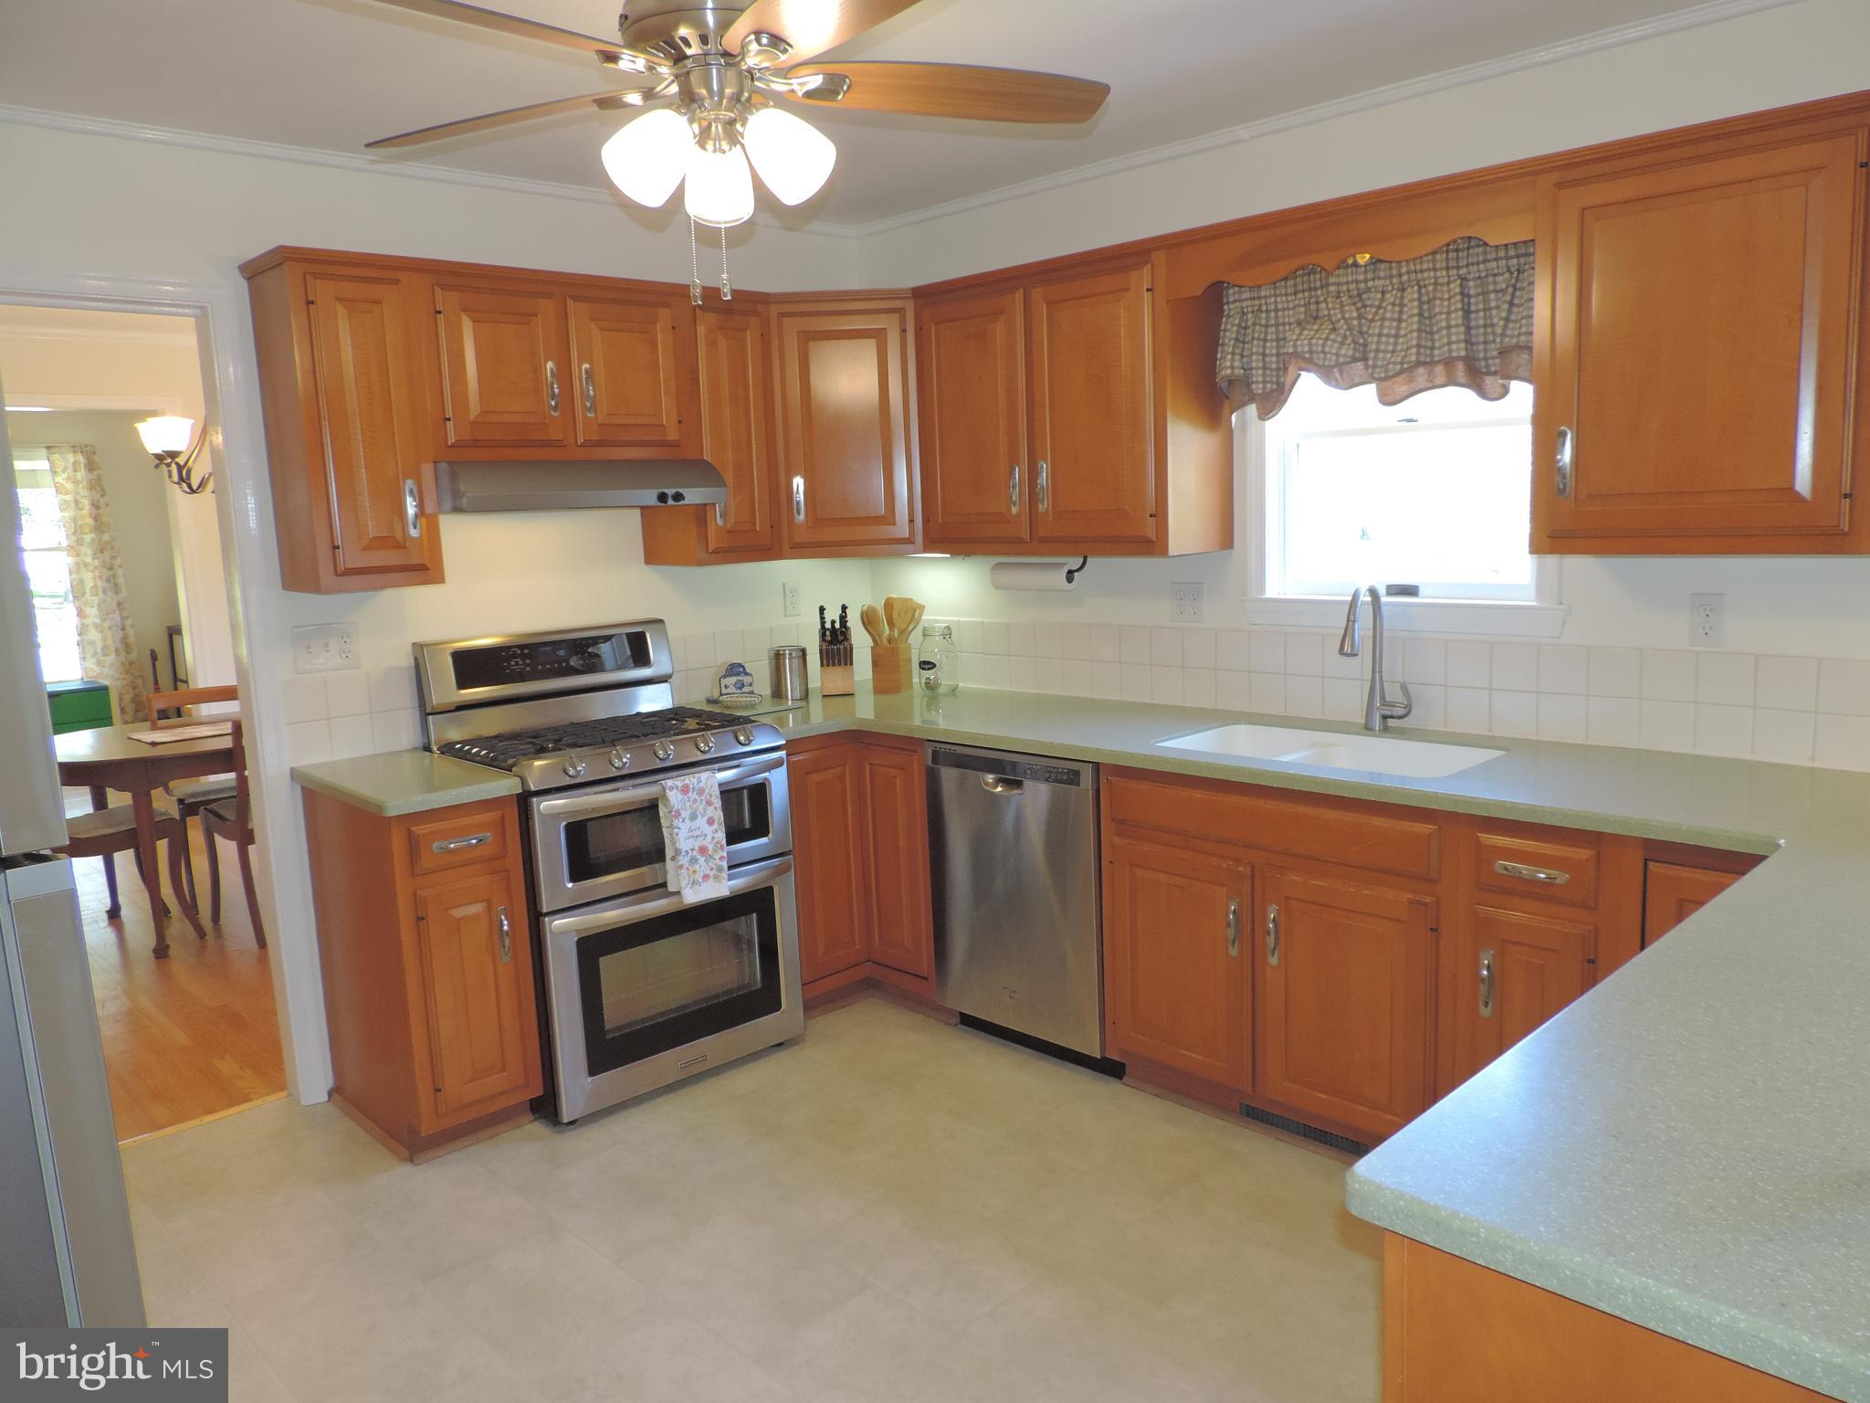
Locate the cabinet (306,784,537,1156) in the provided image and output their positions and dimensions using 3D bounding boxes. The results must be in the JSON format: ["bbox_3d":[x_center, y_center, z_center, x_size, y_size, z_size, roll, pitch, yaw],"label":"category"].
[{"bbox_3d":[-1.318,0.642,3.315,0.307,0.868,0.632,-10,12,-43],"label":"cabinet"}]

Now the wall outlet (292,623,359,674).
[{"bbox_3d":[-1.557,-0.136,3.321,0.161,0.117,0.010,-10,12,-44],"label":"wall outlet"}]

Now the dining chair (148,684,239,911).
[{"bbox_3d":[-3.018,0.389,5.514,0.470,0.860,0.545,-10,12,-43],"label":"dining chair"}]

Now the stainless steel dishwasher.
[{"bbox_3d":[0.412,0.492,3.704,0.595,0.802,0.601,-10,12,-43],"label":"stainless steel dishwasher"}]

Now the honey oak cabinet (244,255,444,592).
[{"bbox_3d":[-1.468,-0.675,3.247,0.302,0.786,0.317,-10,12,-43],"label":"honey oak cabinet"}]

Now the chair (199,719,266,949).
[{"bbox_3d":[-2.514,0.442,5.016,0.470,0.860,0.545,-10,12,-43],"label":"chair"}]

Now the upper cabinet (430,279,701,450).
[{"bbox_3d":[-1.091,-0.896,3.587,0.762,0.460,0.317,-10,12,-43],"label":"upper cabinet"}]

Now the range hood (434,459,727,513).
[{"bbox_3d":[-1.008,-0.583,3.501,0.762,0.128,0.463,-10,12,-44],"label":"range hood"}]

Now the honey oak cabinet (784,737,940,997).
[{"bbox_3d":[-0.216,0.412,4.079,0.920,0.761,0.920,-10,12,-44],"label":"honey oak cabinet"}]

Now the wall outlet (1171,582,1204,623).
[{"bbox_3d":[0.714,-0.278,3.659,0.010,0.114,0.111,-10,12,-44],"label":"wall outlet"}]

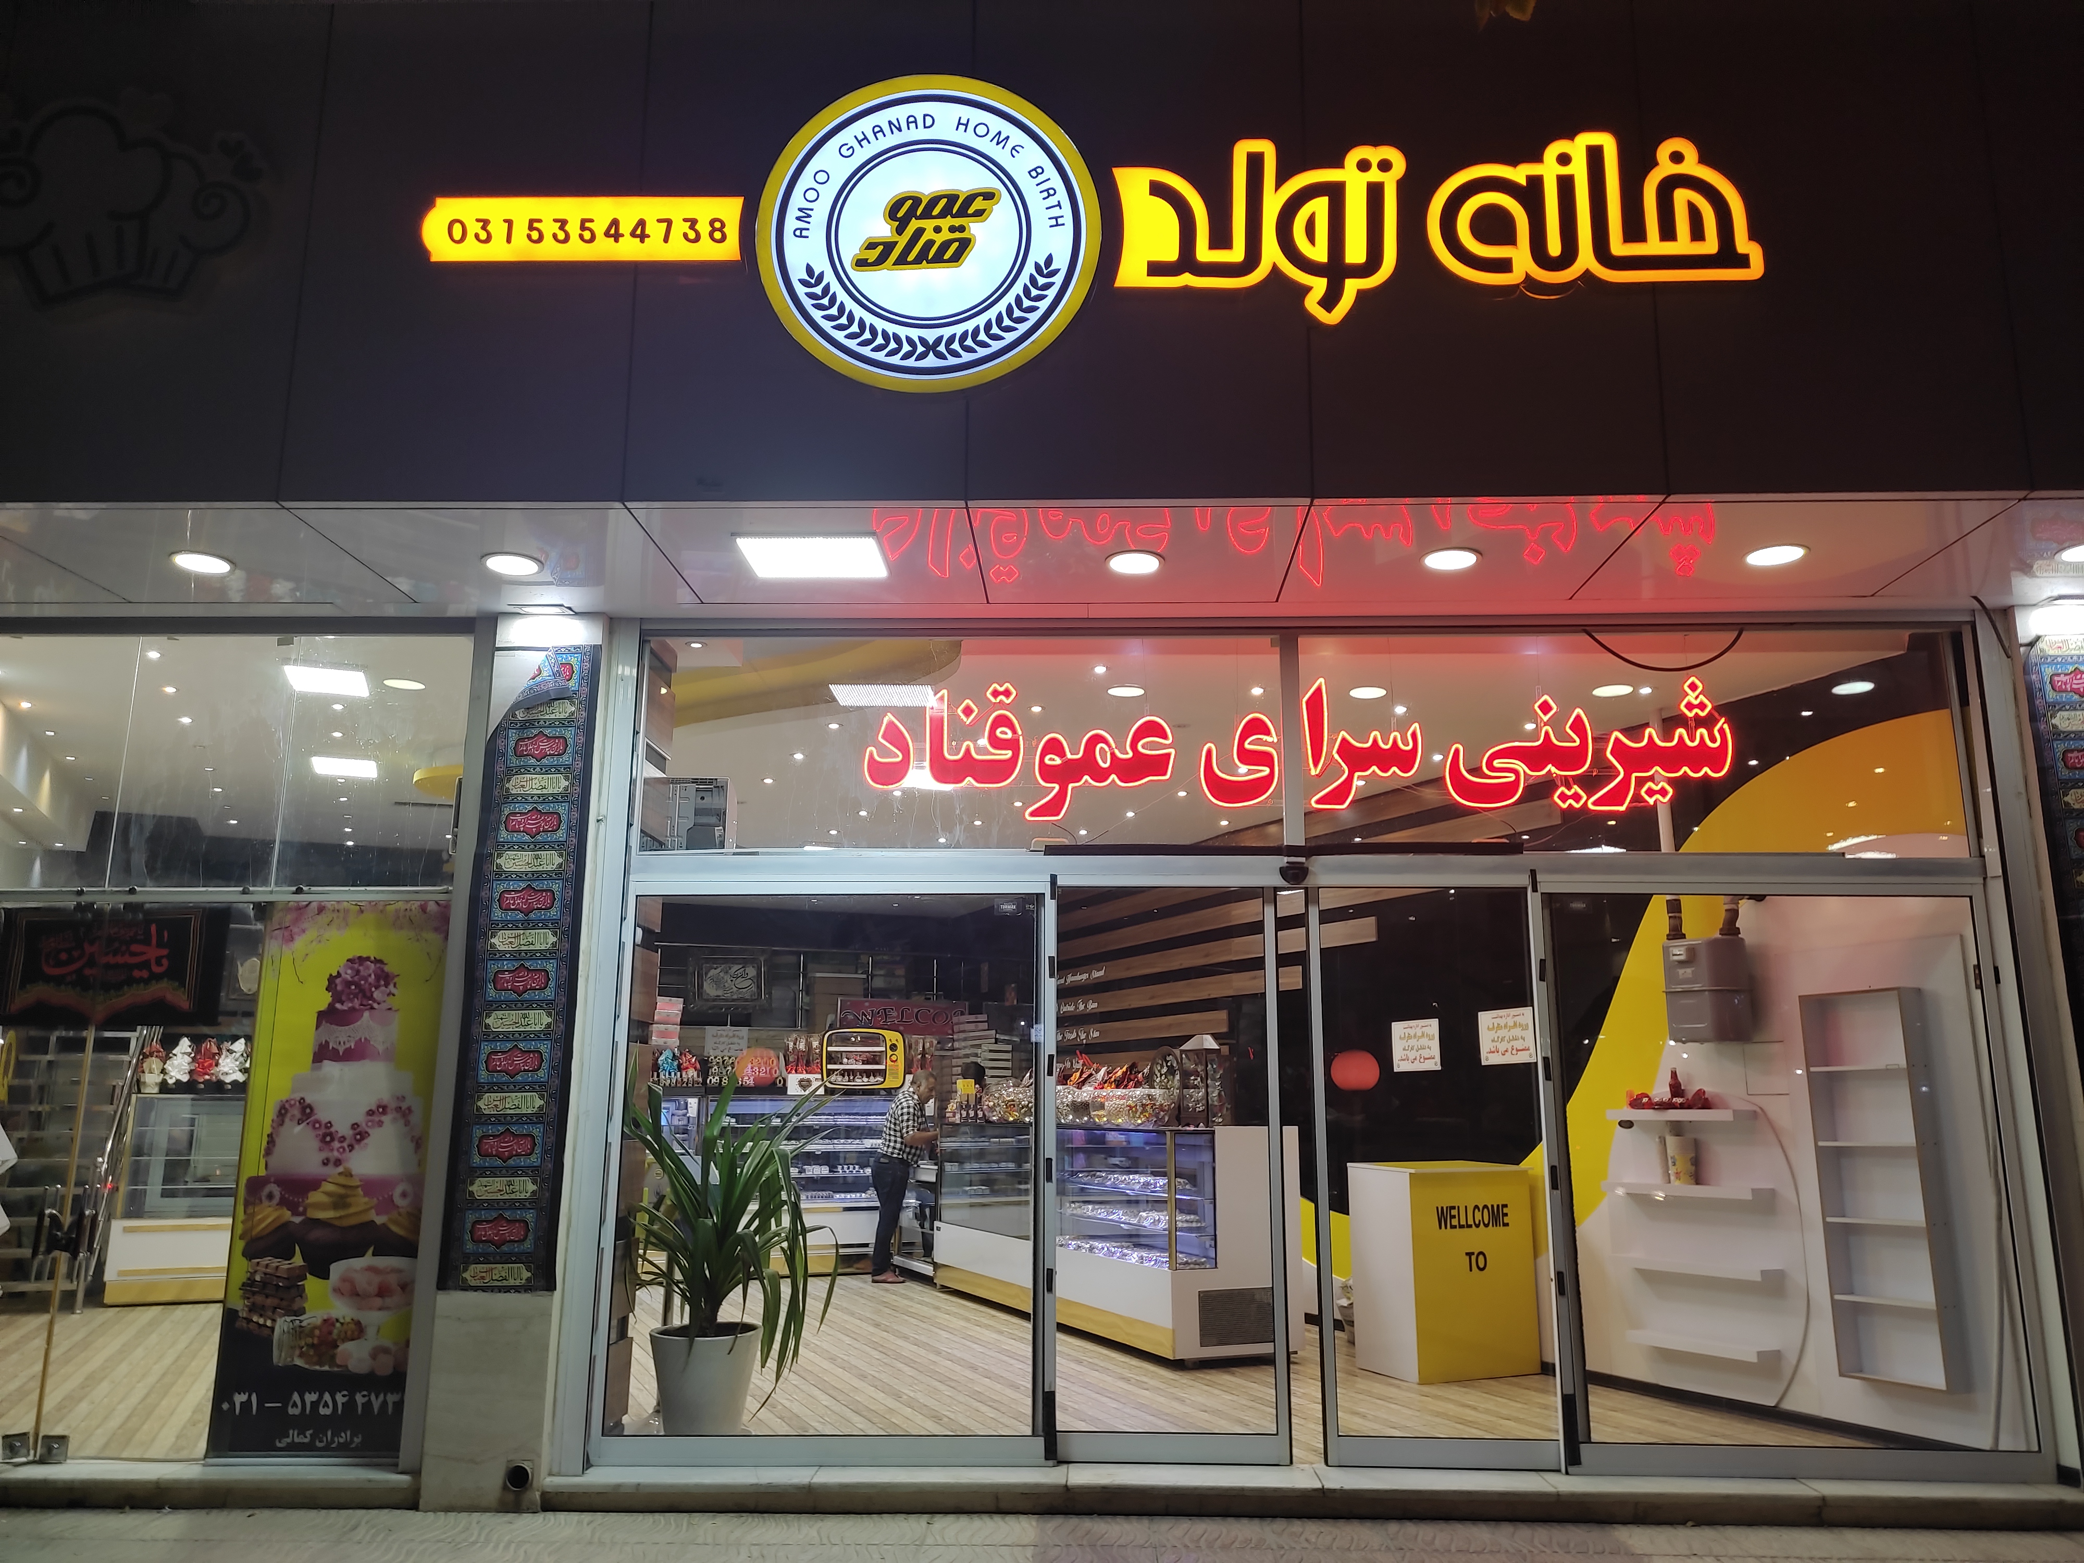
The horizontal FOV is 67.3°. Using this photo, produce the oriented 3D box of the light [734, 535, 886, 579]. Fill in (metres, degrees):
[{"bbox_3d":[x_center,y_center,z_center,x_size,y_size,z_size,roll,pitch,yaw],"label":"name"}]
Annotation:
[{"bbox_3d":[-0.911,-0.890,6.251,0.556,0.036,0.535,0,-12,2],"label":"light"}]

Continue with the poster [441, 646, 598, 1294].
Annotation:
[{"bbox_3d":[-2.212,0.736,6.615,0.498,2.721,0.020,0,-12,2],"label":"poster"}]

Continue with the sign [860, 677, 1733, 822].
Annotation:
[{"bbox_3d":[1.133,-0.146,6.998,3.869,0.651,0.041,0,-12,2],"label":"sign"}]

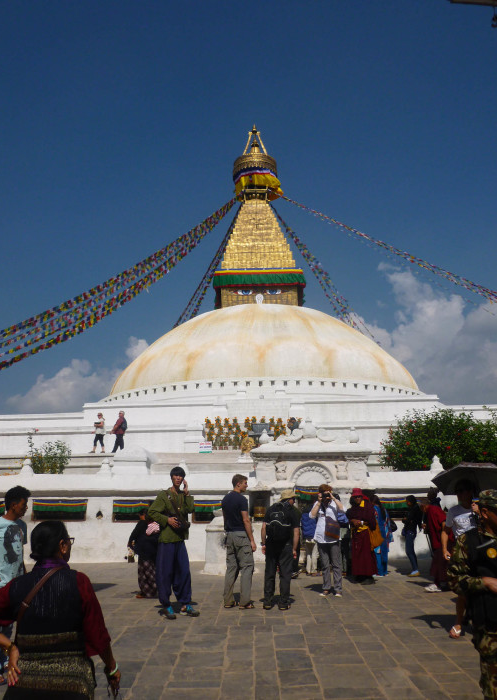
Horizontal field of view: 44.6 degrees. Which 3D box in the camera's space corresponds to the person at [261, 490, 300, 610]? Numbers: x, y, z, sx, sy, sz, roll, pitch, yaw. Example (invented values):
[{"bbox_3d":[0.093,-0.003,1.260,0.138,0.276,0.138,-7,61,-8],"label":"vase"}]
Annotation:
[{"bbox_3d":[0.425,2.765,8.457,0.550,1.543,0.500,-4,-13,15],"label":"person"}]

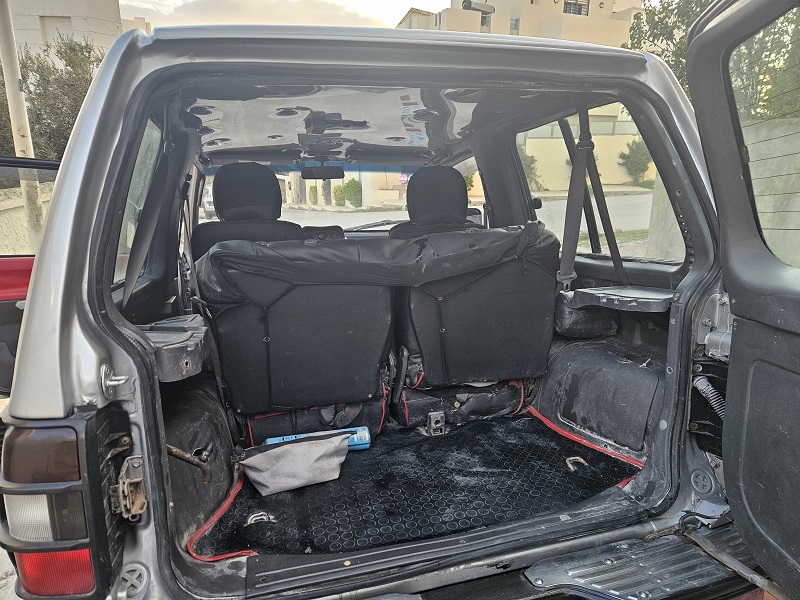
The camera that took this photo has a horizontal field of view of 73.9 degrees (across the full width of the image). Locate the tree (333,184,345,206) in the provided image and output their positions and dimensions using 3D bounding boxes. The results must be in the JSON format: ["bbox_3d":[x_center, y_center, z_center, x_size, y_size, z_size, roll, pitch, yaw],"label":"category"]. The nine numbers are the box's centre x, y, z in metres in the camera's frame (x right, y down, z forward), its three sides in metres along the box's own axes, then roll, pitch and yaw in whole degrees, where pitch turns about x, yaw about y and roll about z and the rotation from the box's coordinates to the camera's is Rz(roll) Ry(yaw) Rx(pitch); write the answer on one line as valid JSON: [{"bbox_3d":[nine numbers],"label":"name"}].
[{"bbox_3d":[-4.513,-7.668,39.000,0.950,1.650,0.950,-5,12,-13],"label":"tree"}]

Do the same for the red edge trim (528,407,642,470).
[{"bbox_3d":[0.571,0.420,1.738,0.080,0.030,0.500,-8,13,-26],"label":"red edge trim"}]

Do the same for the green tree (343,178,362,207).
[{"bbox_3d":[-3.351,-7.585,37.500,1.400,2.250,1.400,-5,12,-13],"label":"green tree"}]

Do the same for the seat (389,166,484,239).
[{"bbox_3d":[0.135,-0.120,2.670,0.520,1.050,0.700,-5,12,-13],"label":"seat"}]

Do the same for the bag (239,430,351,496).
[{"bbox_3d":[-0.295,0.459,1.508,0.310,0.110,0.120,-6,13,-20],"label":"bag"}]

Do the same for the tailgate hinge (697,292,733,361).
[{"bbox_3d":[0.768,0.067,1.298,0.070,0.160,0.060,-5,12,-13],"label":"tailgate hinge"}]

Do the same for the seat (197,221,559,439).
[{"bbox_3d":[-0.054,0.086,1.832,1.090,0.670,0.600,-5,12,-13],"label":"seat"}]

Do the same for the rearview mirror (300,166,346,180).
[{"bbox_3d":[-0.427,-0.697,2.930,0.240,0.070,0.040,-2,12,1],"label":"rearview mirror"}]

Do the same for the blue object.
[{"bbox_3d":[-0.255,0.453,1.680,0.320,0.048,0.075,-6,12,-16],"label":"blue object"}]

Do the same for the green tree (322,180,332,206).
[{"bbox_3d":[-5.524,-8.268,40.500,0.800,2.000,0.800,-5,12,-13],"label":"green tree"}]

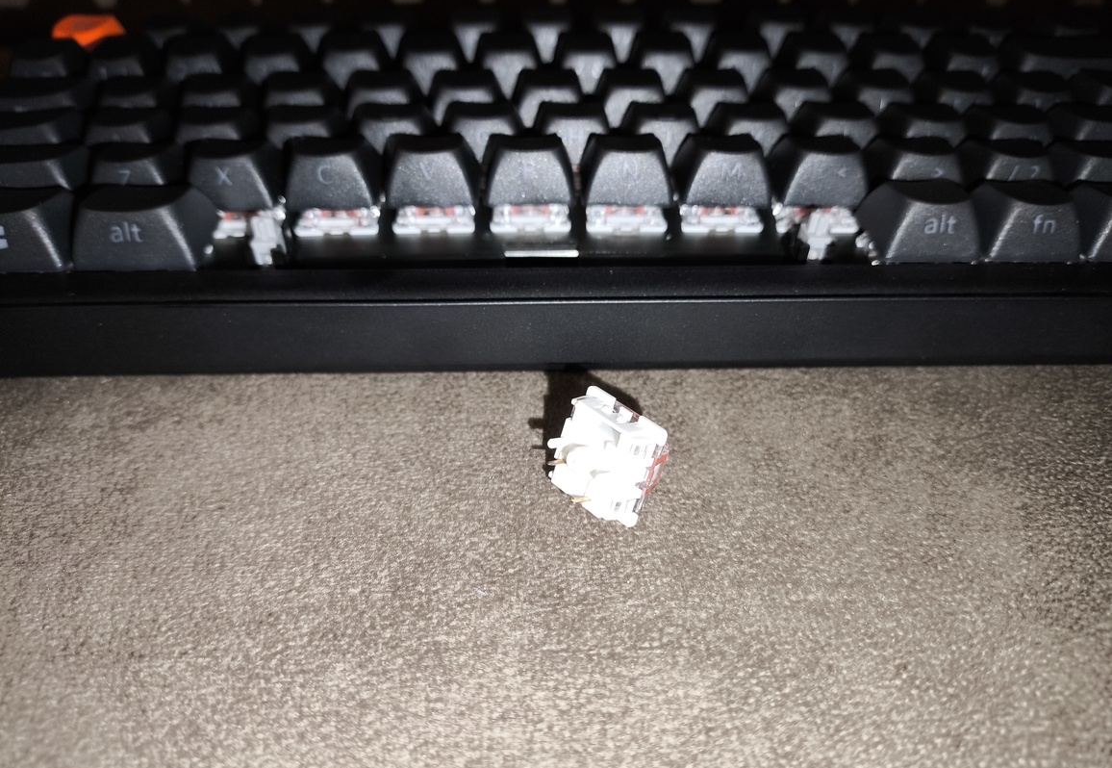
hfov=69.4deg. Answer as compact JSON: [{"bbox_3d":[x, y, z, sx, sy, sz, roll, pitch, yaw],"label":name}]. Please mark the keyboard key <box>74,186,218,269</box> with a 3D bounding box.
[{"bbox_3d":[-0.072,-0.029,0.141,0.023,0.009,0.018,-1,41,-1],"label":"keyboard key"}]

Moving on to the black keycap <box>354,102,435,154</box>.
[{"bbox_3d":[-0.034,-0.055,0.172,0.018,0.009,0.018,-1,40,-1],"label":"black keycap"}]

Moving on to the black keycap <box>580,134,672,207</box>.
[{"bbox_3d":[0.013,-0.043,0.156,0.018,0.010,0.018,-1,40,-1],"label":"black keycap"}]

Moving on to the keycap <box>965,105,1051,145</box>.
[{"bbox_3d":[0.098,-0.056,0.176,0.018,0.009,0.018,-1,40,-1],"label":"keycap"}]

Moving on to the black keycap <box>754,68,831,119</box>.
[{"bbox_3d":[0.055,-0.068,0.186,0.018,0.009,0.018,-1,40,-1],"label":"black keycap"}]

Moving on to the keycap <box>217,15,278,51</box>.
[{"bbox_3d":[-0.083,-0.095,0.218,0.018,0.011,0.018,-1,40,-1],"label":"keycap"}]

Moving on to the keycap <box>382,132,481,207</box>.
[{"bbox_3d":[-0.024,-0.043,0.157,0.018,0.010,0.018,-1,40,-1],"label":"keycap"}]

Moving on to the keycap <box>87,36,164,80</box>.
[{"bbox_3d":[-0.106,-0.078,0.198,0.018,0.011,0.018,-1,41,-2],"label":"keycap"}]

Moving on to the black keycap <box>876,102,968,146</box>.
[{"bbox_3d":[0.079,-0.056,0.172,0.018,0.009,0.018,-1,40,-1],"label":"black keycap"}]

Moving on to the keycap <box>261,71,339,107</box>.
[{"bbox_3d":[-0.058,-0.067,0.186,0.018,0.009,0.018,-1,40,-1],"label":"keycap"}]

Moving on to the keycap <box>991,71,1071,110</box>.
[{"bbox_3d":[0.112,-0.068,0.190,0.018,0.009,0.018,-1,41,-2],"label":"keycap"}]

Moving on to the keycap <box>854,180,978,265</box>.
[{"bbox_3d":[0.066,-0.031,0.144,0.018,0.009,0.018,-1,41,-2],"label":"keycap"}]

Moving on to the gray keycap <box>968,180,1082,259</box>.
[{"bbox_3d":[0.084,-0.031,0.144,0.018,0.009,0.018,-1,41,-1],"label":"gray keycap"}]

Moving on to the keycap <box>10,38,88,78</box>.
[{"bbox_3d":[-0.121,-0.077,0.197,0.018,0.010,0.018,-1,41,-1],"label":"keycap"}]

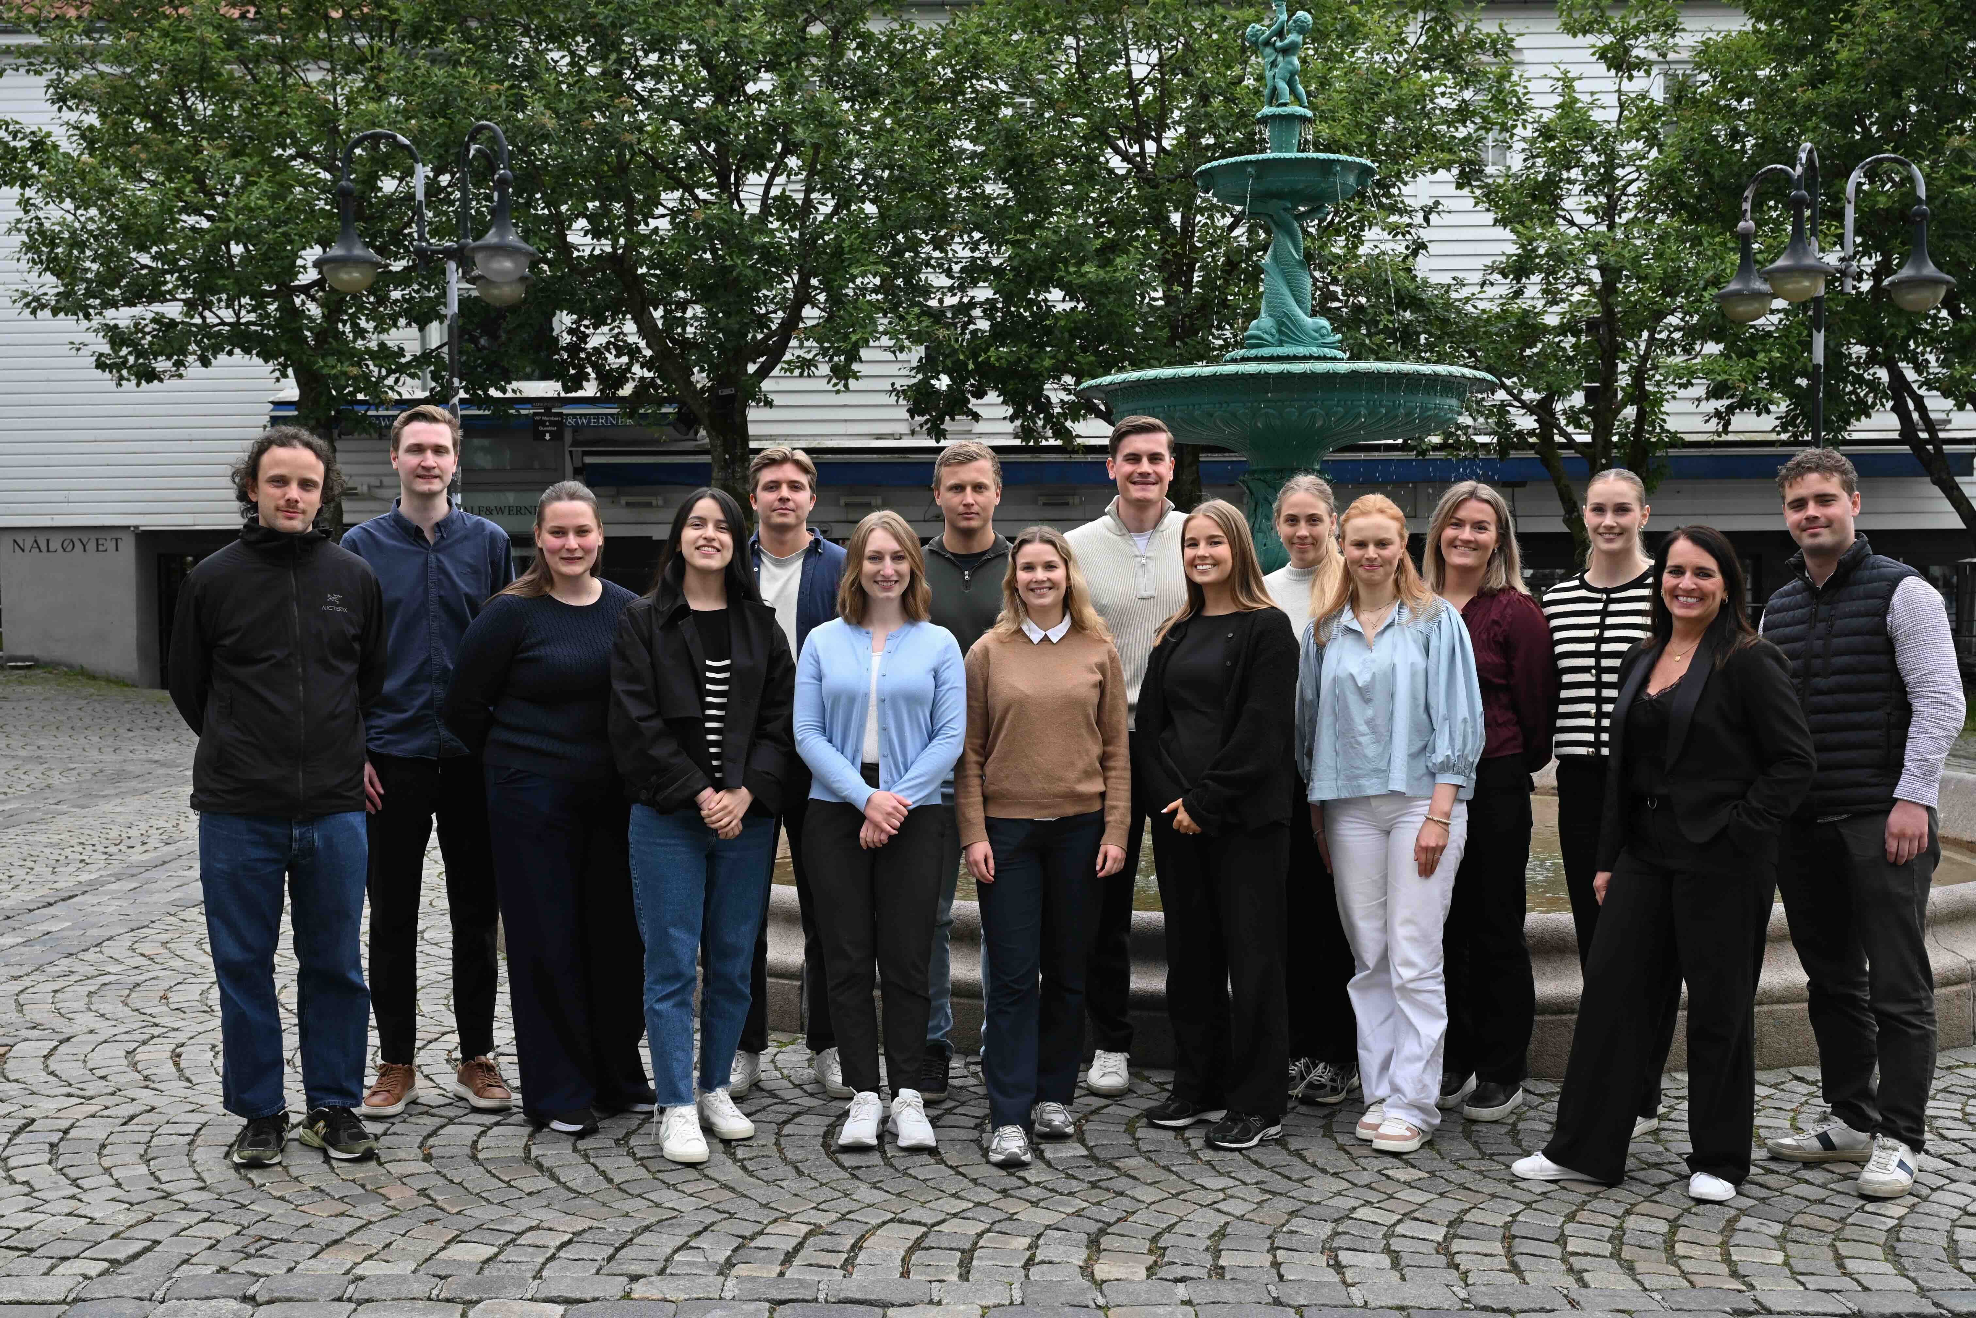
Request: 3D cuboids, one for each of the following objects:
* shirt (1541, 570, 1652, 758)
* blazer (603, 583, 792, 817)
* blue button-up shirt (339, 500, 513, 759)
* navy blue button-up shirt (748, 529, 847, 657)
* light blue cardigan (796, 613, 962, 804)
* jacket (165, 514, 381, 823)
[{"bbox_3d":[1.684,0.013,5.660,0.400,0.520,0.270,1,4,27],"label":"shirt"},{"bbox_3d":[-0.744,0.103,5.430,0.470,0.606,0.330,-1,3,-8],"label":"blazer"},{"bbox_3d":[-1.563,-0.079,5.800,0.490,0.715,0.300,-2,4,-15],"label":"blue button-up shirt"},{"bbox_3d":[-0.588,-0.011,6.000,0.471,0.722,0.290,-1,3,-5],"label":"navy blue button-up shirt"},{"bbox_3d":[-0.285,0.144,5.550,0.450,0.520,0.310,0,2,0],"label":"light blue cardigan"},{"bbox_3d":[-1.827,0.024,5.360,0.540,0.751,0.320,-2,4,-22],"label":"jacket"}]

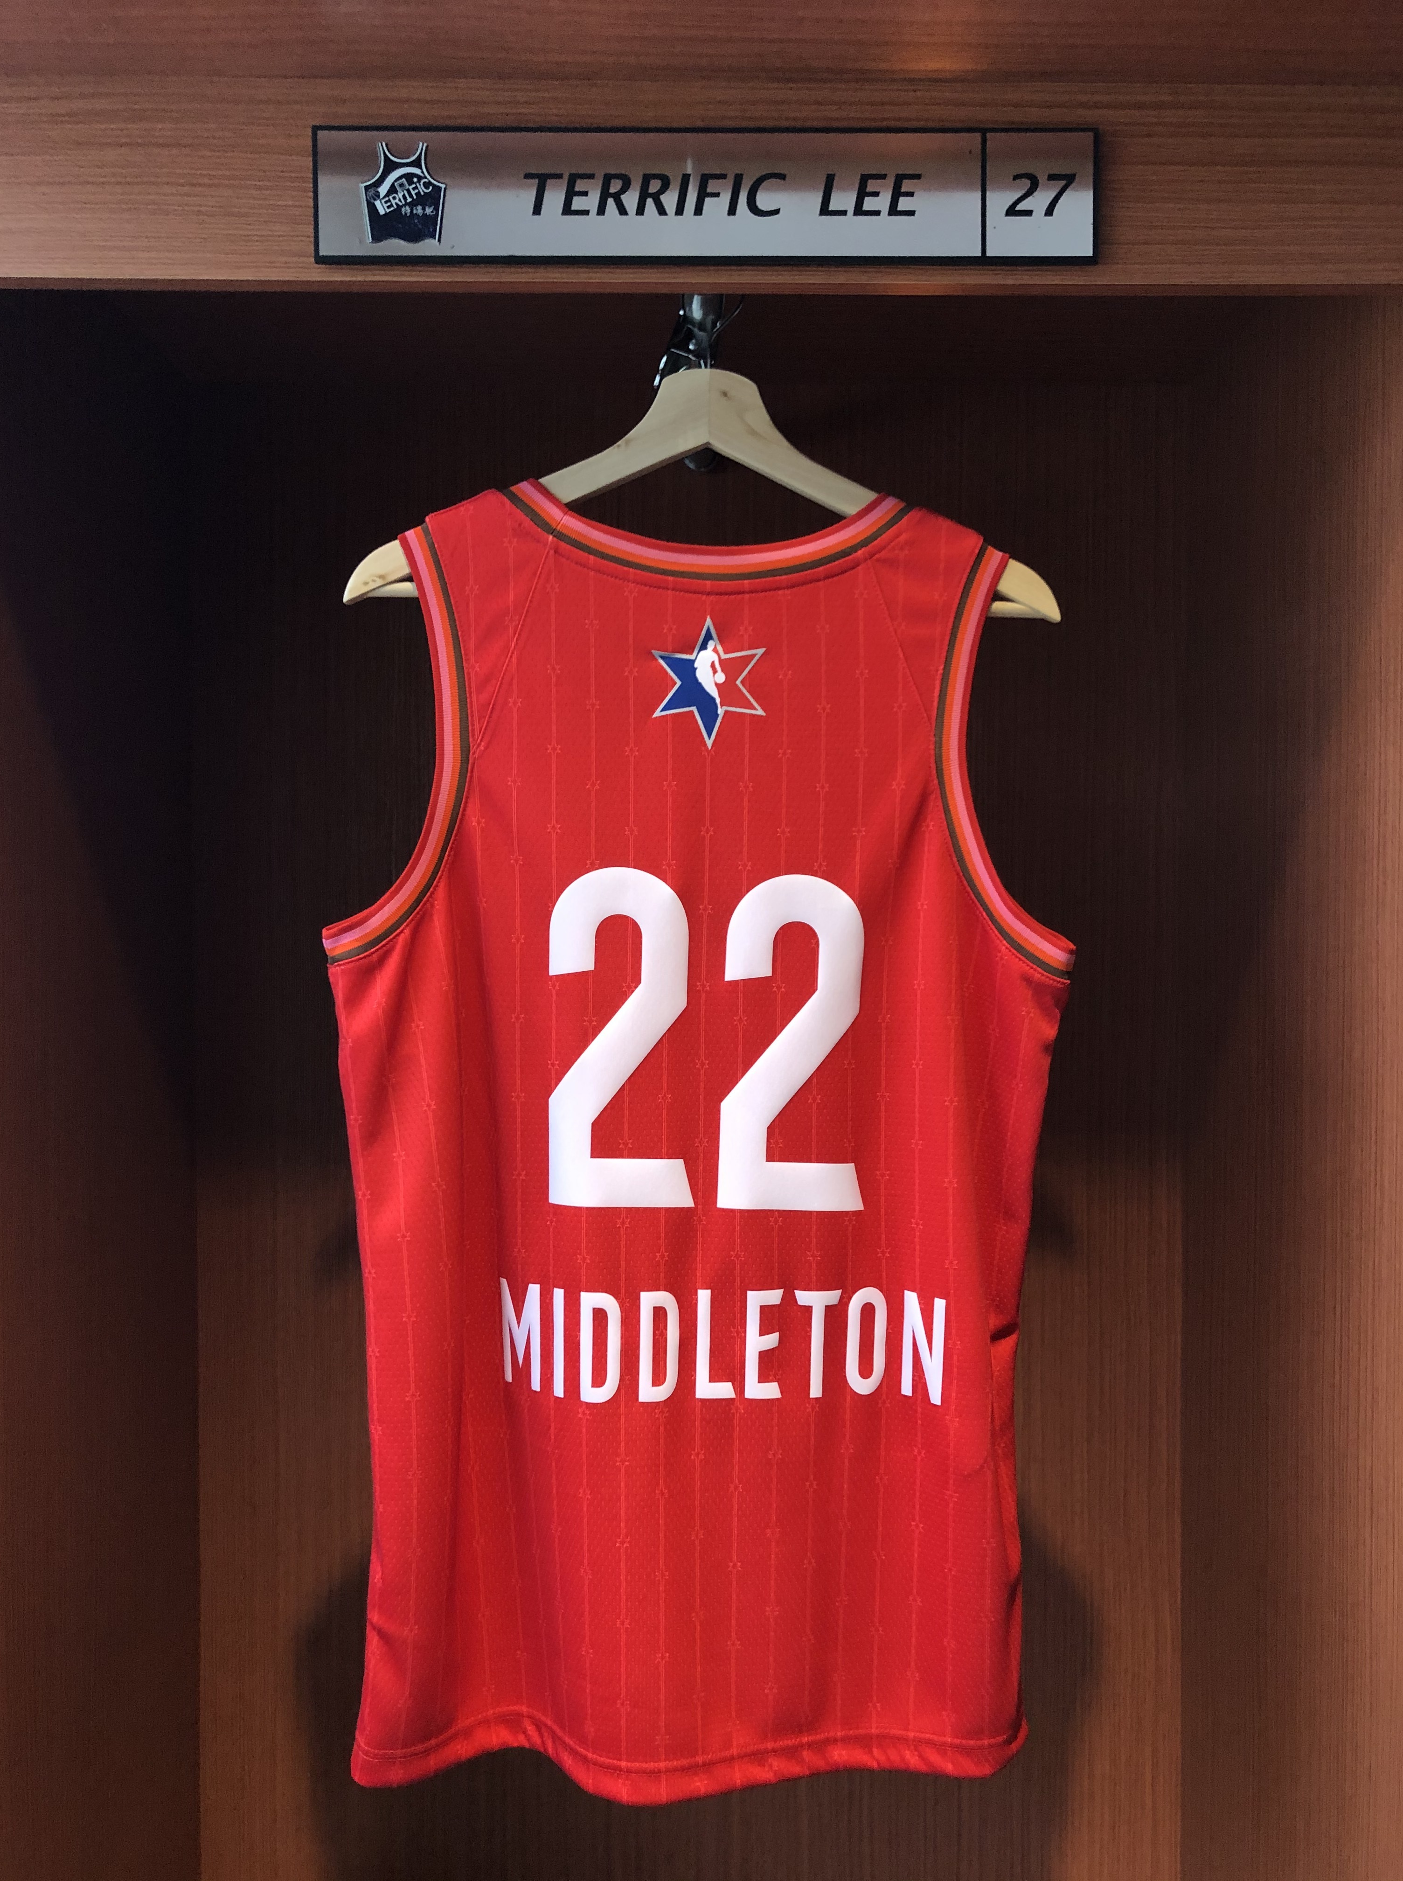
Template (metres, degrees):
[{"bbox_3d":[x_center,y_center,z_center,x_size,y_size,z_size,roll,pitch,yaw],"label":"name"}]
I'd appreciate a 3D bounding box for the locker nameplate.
[{"bbox_3d":[0.002,-0.410,0.838,0.430,0.075,0.008,0,1,0],"label":"locker nameplate"}]

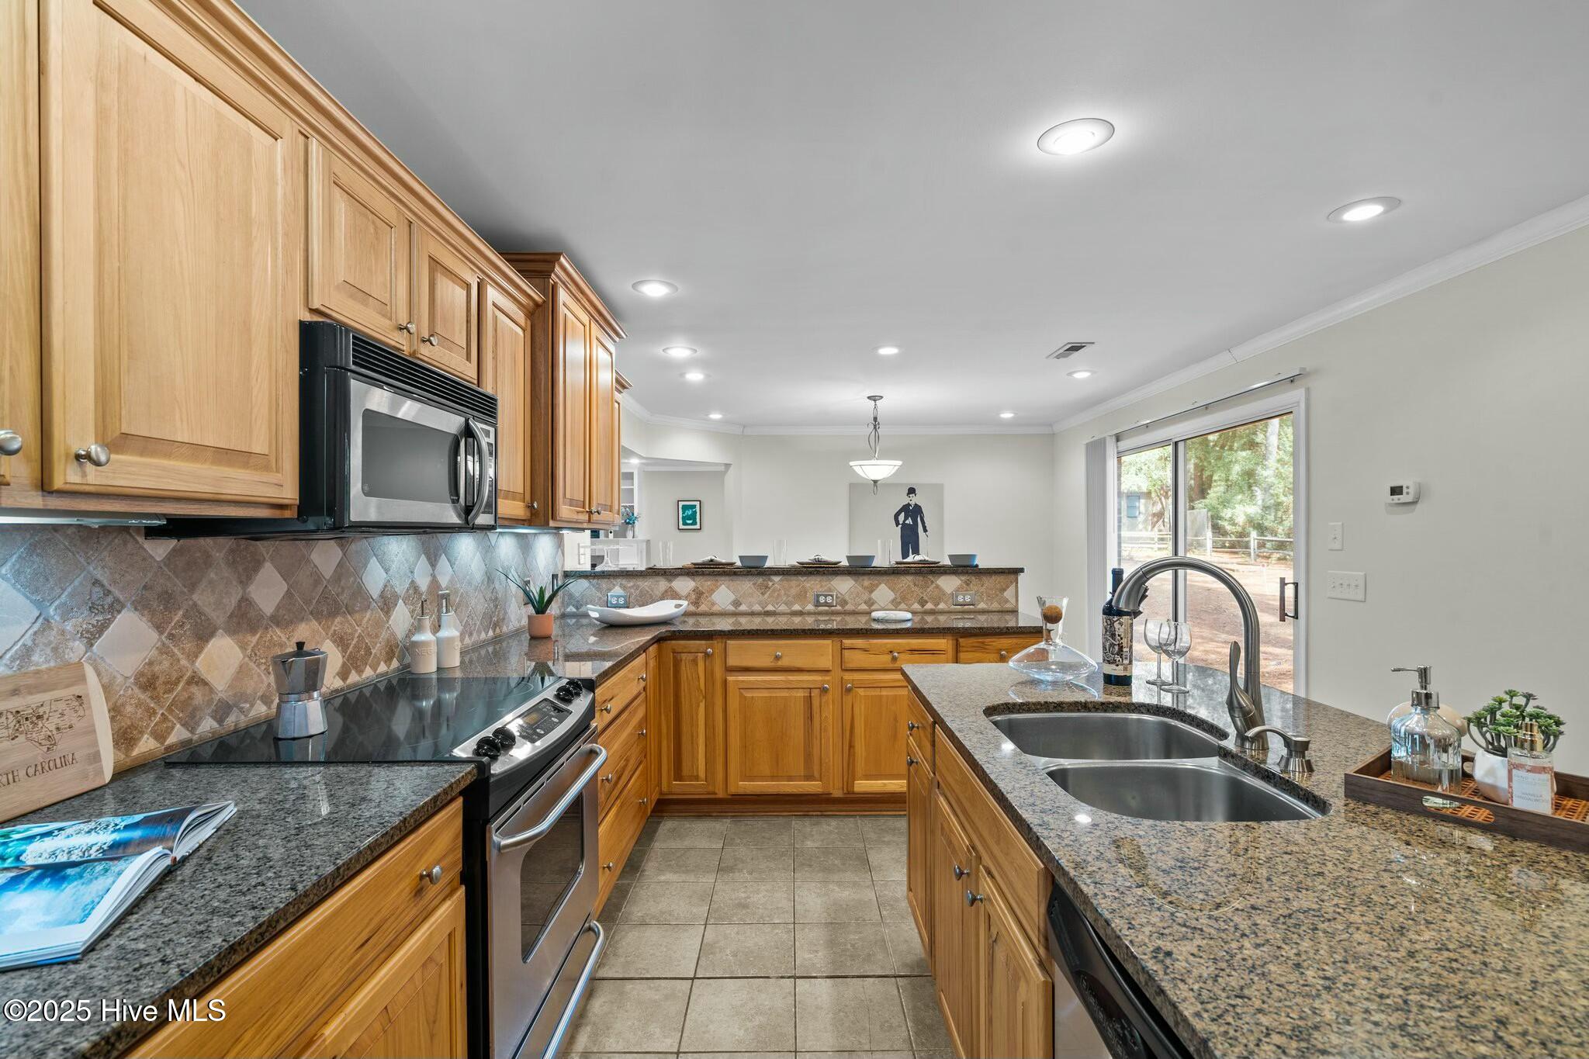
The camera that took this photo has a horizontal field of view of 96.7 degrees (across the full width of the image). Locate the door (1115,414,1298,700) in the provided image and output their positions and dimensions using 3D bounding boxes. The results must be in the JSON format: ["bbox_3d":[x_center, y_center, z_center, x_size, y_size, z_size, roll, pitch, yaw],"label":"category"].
[{"bbox_3d":[2.586,0.376,4.723,0.090,2.030,2.300,0,0,0],"label":"door"}]

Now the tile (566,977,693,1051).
[{"bbox_3d":[-0.454,1.371,1.993,0.302,0.010,0.302,0,0,0],"label":"tile"}]

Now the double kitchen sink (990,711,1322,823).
[{"bbox_3d":[0.708,0.577,1.439,0.520,0.210,0.790,0,0,0],"label":"double kitchen sink"}]

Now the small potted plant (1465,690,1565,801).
[{"bbox_3d":[1.169,0.353,1.146,0.114,0.172,0.114,0,-1,-45],"label":"small potted plant"}]

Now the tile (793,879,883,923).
[{"bbox_3d":[0.154,1.372,2.592,0.302,0.010,0.302,0,0,0],"label":"tile"}]

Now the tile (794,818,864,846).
[{"bbox_3d":[0.152,1.375,3.179,0.302,0.010,0.302,0,0,0],"label":"tile"}]

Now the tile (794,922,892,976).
[{"bbox_3d":[0.157,1.384,2.319,0.303,0.010,0.303,0,-1,0],"label":"tile"}]

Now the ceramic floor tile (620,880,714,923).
[{"bbox_3d":[-0.460,1.389,2.622,0.303,0.010,0.303,0,-1,0],"label":"ceramic floor tile"}]

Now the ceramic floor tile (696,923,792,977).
[{"bbox_3d":[-0.151,1.387,2.320,0.304,0.010,0.304,0,0,0],"label":"ceramic floor tile"}]

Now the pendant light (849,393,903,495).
[{"bbox_3d":[0.647,-0.670,5.600,0.415,0.780,0.415,0,-1,0],"label":"pendant light"}]

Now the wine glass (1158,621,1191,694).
[{"bbox_3d":[1.084,0.360,2.010,0.085,0.195,0.085,0,0,0],"label":"wine glass"}]

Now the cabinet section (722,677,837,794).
[{"bbox_3d":[-0.072,0.958,3.535,0.500,0.555,0.500,0,0,0],"label":"cabinet section"}]

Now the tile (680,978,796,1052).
[{"bbox_3d":[-0.150,1.384,2.013,0.304,0.010,0.304,0,0,0],"label":"tile"}]

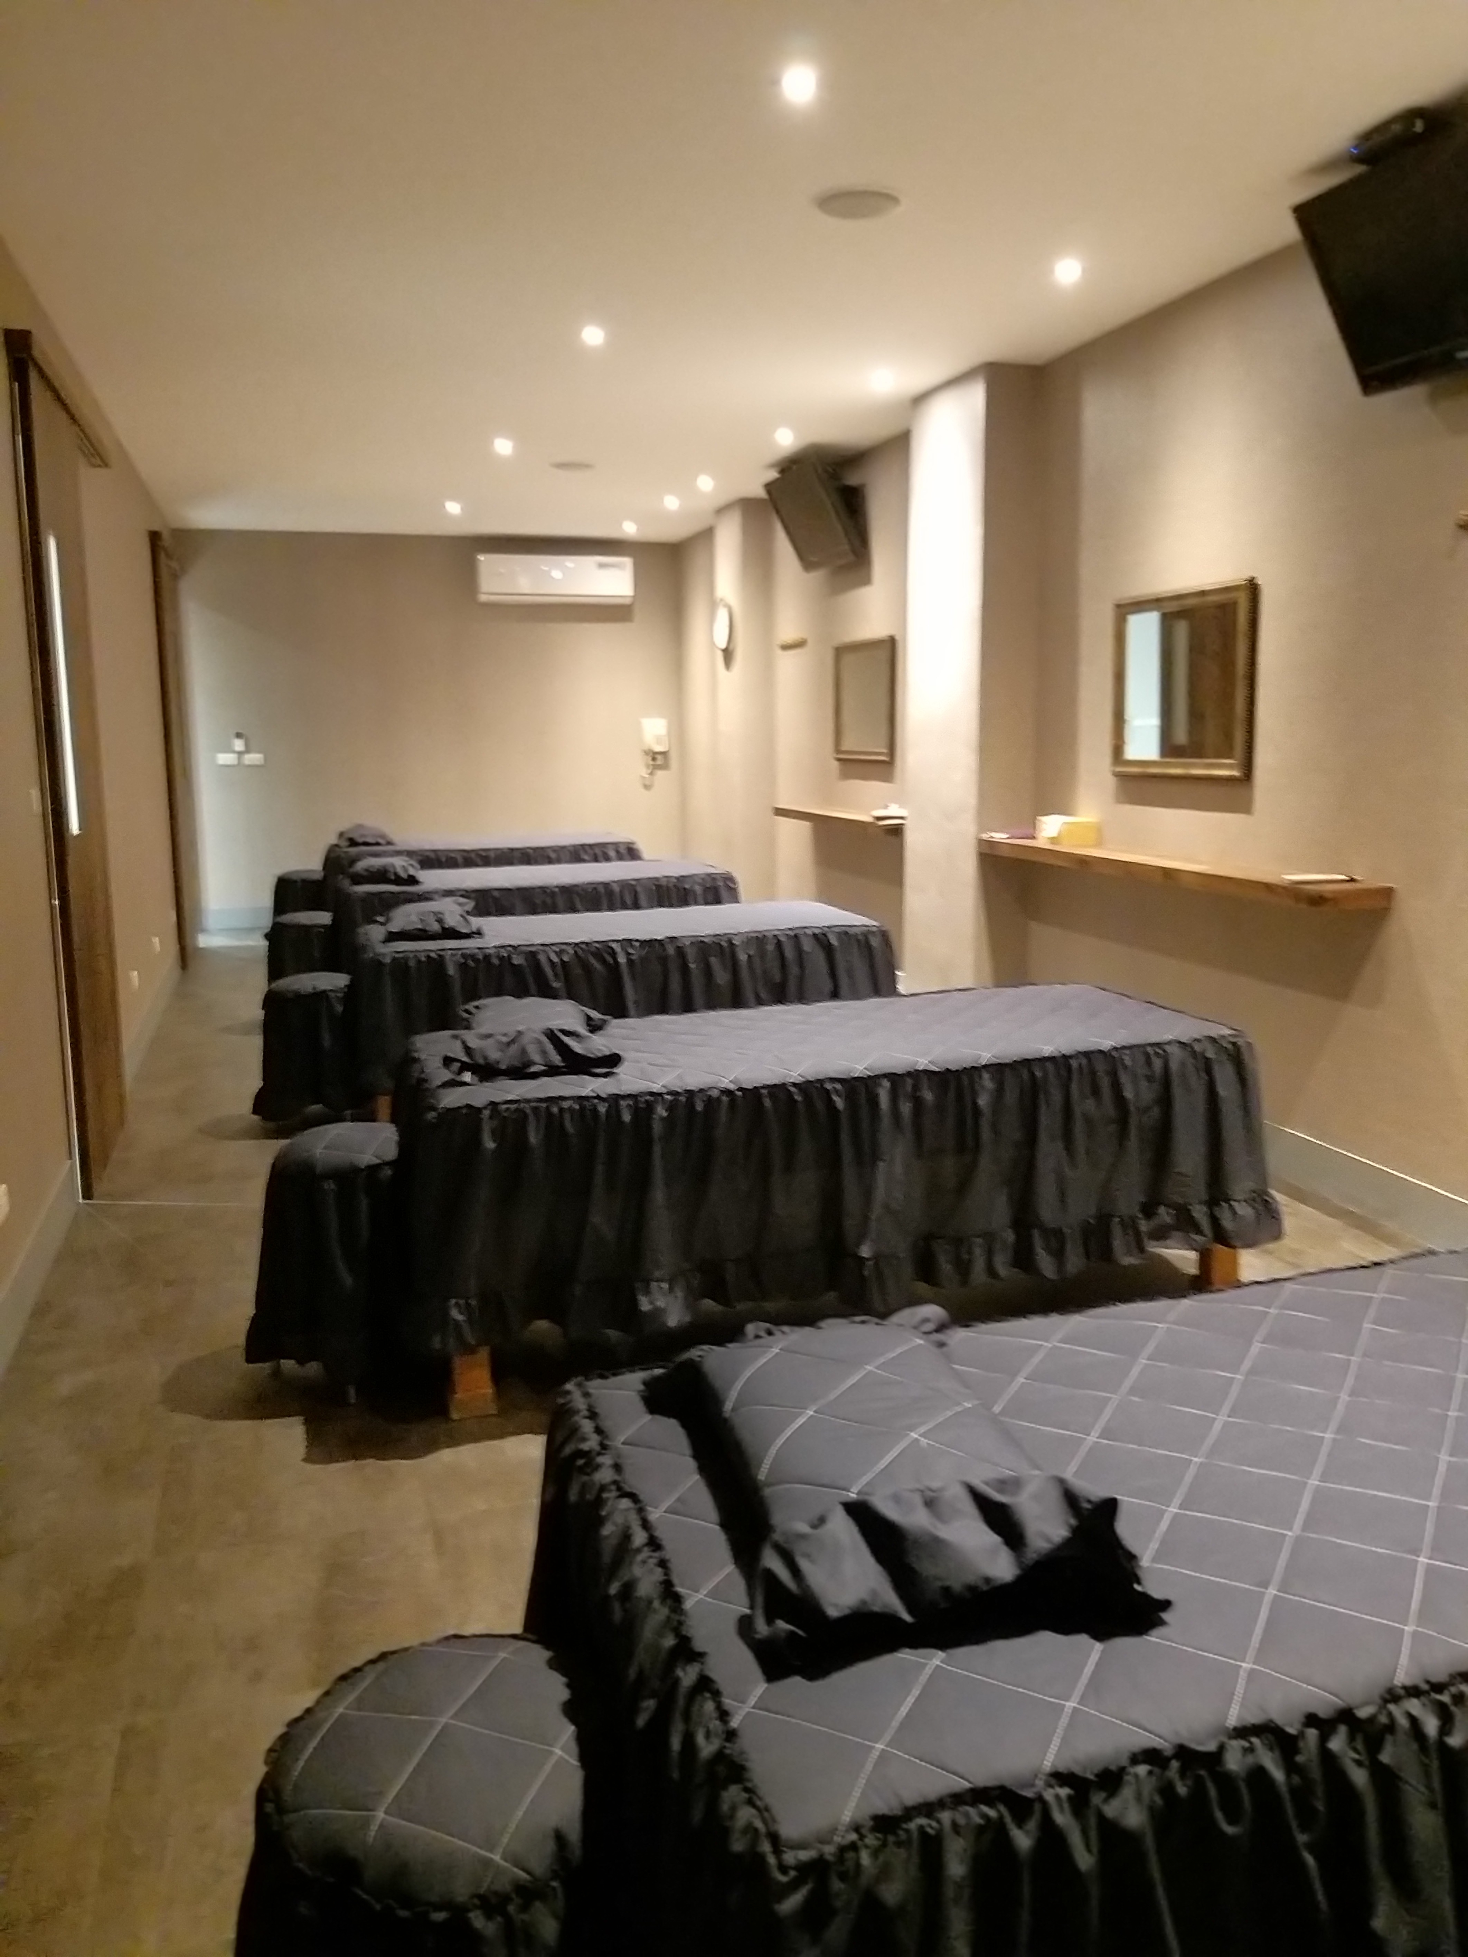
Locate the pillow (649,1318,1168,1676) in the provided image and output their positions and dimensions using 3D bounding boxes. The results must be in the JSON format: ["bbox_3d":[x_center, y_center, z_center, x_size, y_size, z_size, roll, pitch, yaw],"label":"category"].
[{"bbox_3d":[0.122,0.413,1.319,0.325,0.105,0.465,-3,10,-15],"label":"pillow"}]

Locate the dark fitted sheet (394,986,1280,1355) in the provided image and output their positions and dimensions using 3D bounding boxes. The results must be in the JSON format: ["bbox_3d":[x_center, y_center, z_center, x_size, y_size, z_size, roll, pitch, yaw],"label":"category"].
[{"bbox_3d":[0.194,0.367,3.337,1.834,0.500,0.766,-4,10,-16],"label":"dark fitted sheet"}]

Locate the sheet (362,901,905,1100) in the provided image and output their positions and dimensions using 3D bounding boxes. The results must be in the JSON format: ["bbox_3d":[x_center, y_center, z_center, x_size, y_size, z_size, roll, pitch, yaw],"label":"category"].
[{"bbox_3d":[-0.396,0.054,5.205,1.834,0.500,0.766,-4,10,-16],"label":"sheet"}]

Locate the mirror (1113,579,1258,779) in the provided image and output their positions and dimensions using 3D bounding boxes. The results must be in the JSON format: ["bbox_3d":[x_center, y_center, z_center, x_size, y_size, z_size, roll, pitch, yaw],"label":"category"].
[{"bbox_3d":[1.405,-0.922,4.630,0.042,0.570,0.700,-3,10,-16],"label":"mirror"}]

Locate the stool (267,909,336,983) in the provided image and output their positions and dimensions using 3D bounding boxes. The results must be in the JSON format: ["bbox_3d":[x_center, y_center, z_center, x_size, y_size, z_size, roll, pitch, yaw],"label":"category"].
[{"bbox_3d":[-1.902,-0.076,6.661,0.369,0.455,0.369,-4,10,-16],"label":"stool"}]

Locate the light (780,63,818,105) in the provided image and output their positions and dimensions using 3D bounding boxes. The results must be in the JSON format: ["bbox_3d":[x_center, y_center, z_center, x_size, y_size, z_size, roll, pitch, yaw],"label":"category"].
[{"bbox_3d":[0.131,-1.806,2.965,0.080,0.045,0.080,-1,10,0],"label":"light"}]

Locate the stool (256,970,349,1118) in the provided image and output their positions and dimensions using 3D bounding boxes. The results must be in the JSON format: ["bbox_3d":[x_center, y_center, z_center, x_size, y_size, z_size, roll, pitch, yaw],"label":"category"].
[{"bbox_3d":[-1.389,0.220,4.899,0.369,0.455,0.369,-4,10,-16],"label":"stool"}]

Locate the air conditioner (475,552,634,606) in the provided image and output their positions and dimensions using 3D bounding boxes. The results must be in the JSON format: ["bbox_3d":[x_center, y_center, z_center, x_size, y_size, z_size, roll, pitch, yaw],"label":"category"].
[{"bbox_3d":[-1.228,-2.728,10.079,1.050,0.315,0.220,-3,10,-16],"label":"air conditioner"}]

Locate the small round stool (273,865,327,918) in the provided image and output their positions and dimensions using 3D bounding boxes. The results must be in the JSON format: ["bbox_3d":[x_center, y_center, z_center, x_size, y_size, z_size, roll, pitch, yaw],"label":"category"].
[{"bbox_3d":[-2.517,-0.384,8.788,0.400,0.485,0.400,-3,10,-16],"label":"small round stool"}]

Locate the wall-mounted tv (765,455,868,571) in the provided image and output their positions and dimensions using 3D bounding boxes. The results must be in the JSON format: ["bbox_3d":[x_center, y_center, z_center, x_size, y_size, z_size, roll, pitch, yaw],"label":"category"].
[{"bbox_3d":[0.400,-2.232,7.097,0.080,0.475,0.690,-32,17,-10],"label":"wall-mounted tv"}]

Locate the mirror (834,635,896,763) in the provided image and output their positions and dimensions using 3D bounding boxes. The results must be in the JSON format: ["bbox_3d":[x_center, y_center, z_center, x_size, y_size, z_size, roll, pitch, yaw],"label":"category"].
[{"bbox_3d":[0.620,-1.331,7.058,0.039,0.569,0.754,-4,10,-16],"label":"mirror"}]

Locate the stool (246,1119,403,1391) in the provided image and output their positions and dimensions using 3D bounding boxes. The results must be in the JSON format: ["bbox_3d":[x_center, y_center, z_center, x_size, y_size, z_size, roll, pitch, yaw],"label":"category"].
[{"bbox_3d":[-0.780,0.541,2.978,0.369,0.455,0.369,-4,10,-16],"label":"stool"}]

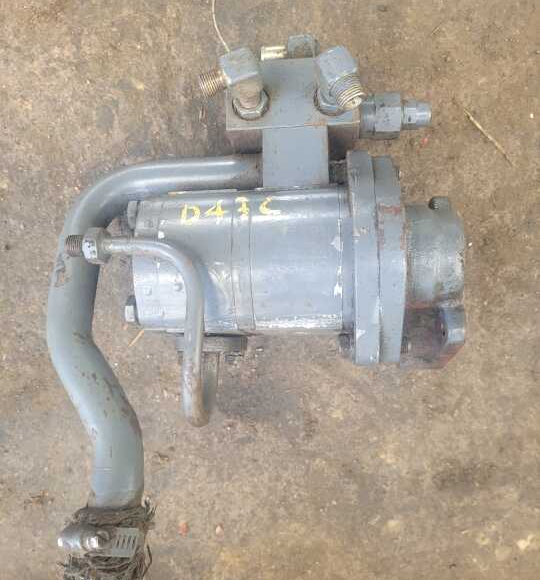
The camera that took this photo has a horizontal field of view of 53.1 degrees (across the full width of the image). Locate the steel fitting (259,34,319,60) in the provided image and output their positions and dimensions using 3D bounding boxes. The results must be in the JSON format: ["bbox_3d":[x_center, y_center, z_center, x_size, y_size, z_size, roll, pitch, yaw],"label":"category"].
[{"bbox_3d":[0.015,-0.172,0.401,0.044,0.021,0.026,-3,86,1],"label":"steel fitting"}]

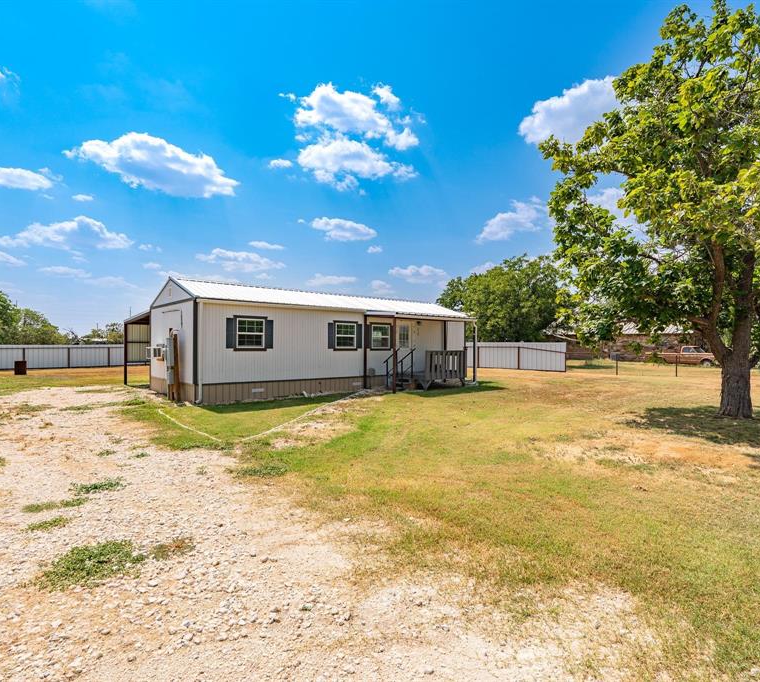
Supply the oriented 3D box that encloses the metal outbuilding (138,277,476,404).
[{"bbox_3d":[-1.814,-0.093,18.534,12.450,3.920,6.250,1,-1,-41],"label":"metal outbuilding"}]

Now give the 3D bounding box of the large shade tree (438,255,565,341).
[{"bbox_3d":[11.310,-2.833,42.000,11.500,10.100,11.000,0,-1,15],"label":"large shade tree"}]

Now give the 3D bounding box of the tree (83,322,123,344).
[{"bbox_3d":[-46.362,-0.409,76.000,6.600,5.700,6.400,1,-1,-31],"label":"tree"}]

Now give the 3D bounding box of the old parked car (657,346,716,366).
[{"bbox_3d":[25.127,1.321,37.600,5.200,1.750,1.950,0,-1,32],"label":"old parked car"}]

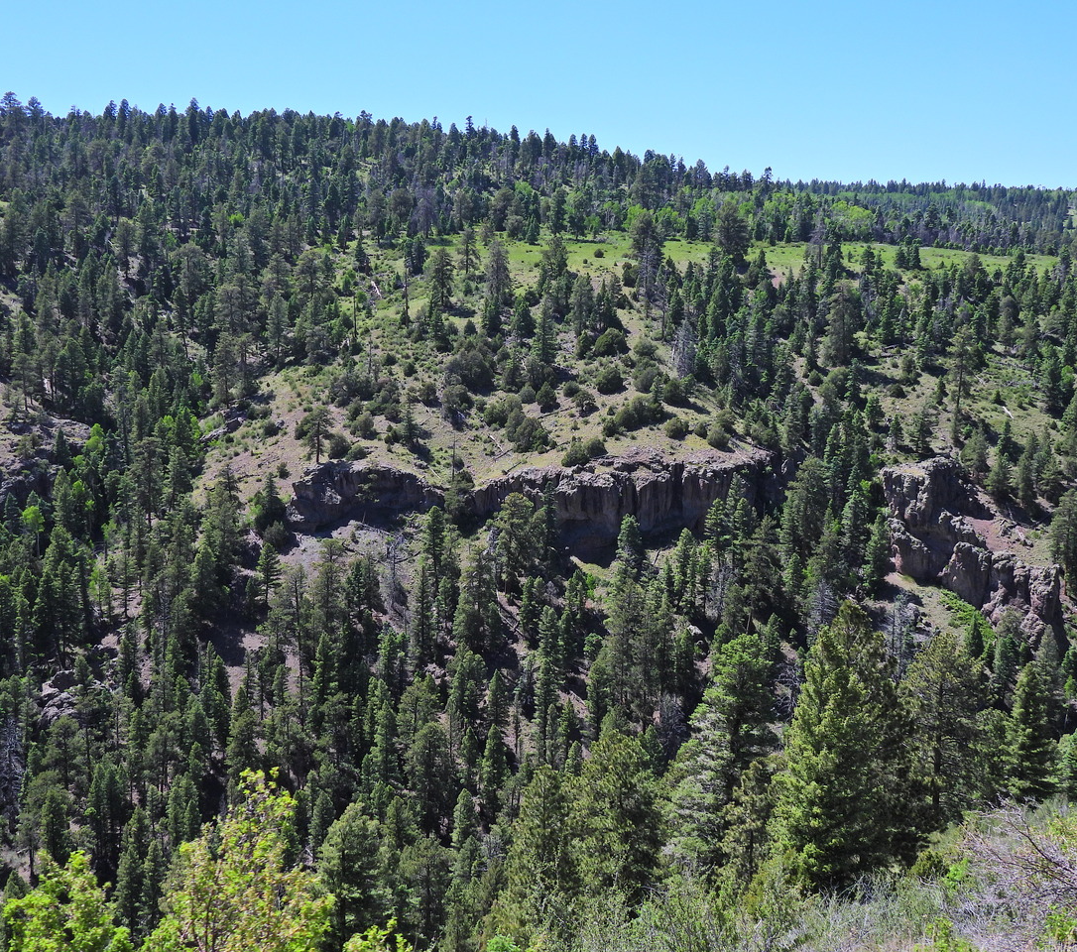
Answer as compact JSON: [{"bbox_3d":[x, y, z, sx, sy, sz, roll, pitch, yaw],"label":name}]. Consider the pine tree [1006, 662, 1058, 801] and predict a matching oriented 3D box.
[{"bbox_3d":[28.250,14.740,84.000,3.070,8.340,2.910,3,8,19],"label":"pine tree"}]

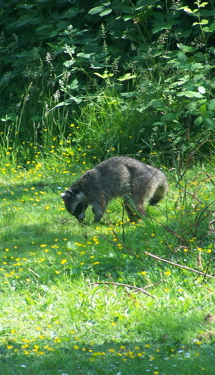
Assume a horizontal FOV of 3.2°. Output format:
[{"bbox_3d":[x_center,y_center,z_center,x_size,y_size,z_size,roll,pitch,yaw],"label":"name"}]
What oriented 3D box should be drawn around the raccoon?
[{"bbox_3d":[0.035,0.010,19.500,0.540,0.325,0.220,0,6,3],"label":"raccoon"}]

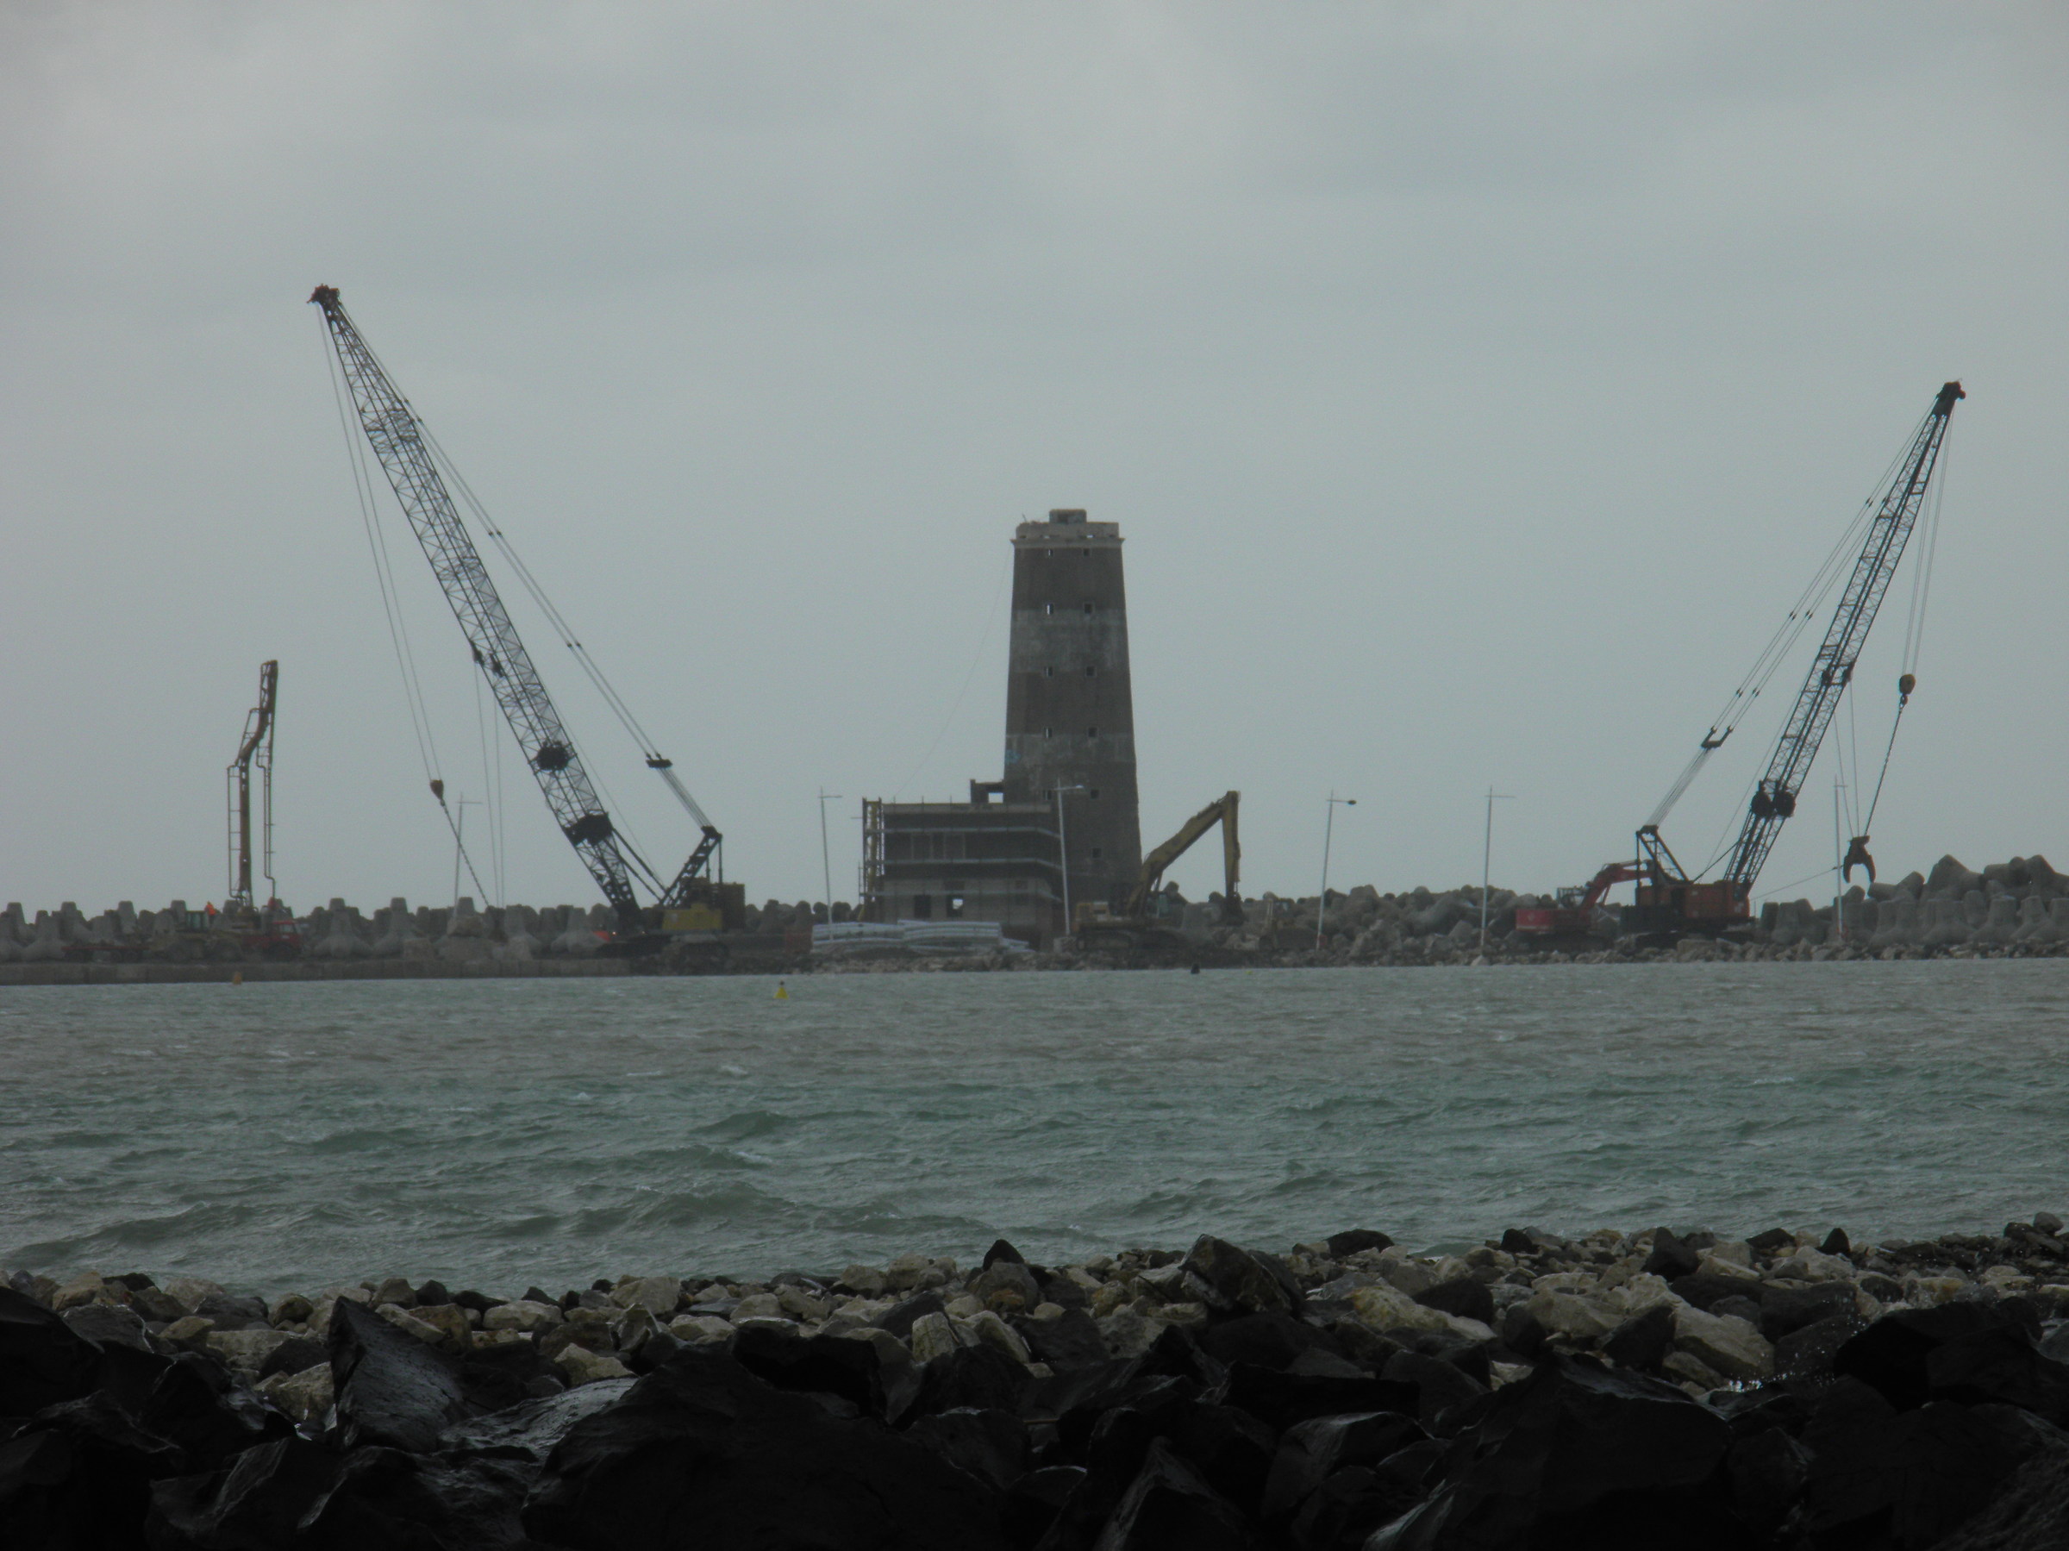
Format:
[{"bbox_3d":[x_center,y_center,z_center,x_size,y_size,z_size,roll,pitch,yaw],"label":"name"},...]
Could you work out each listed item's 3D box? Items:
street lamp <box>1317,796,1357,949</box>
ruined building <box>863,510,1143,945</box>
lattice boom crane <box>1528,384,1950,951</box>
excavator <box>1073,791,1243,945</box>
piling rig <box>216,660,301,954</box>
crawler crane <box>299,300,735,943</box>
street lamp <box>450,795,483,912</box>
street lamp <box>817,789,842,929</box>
[{"bbox_3d":[18.885,5.925,1385.000,2.300,10.000,0.350,-1,0,0],"label":"street lamp"},{"bbox_3d":[-1.952,-2.877,1405.000,17.900,27.900,13.500,-1,0,0],"label":"ruined building"},{"bbox_3d":[47.641,-7.014,1390.000,22.800,35.500,5.500,-1,0,-25],"label":"lattice boom crane"},{"bbox_3d":[7.797,5.925,1385.000,10.800,10.000,3.400,-1,0,8],"label":"excavator"},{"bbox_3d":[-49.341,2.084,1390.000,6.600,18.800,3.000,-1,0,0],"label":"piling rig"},{"bbox_3d":[-32.198,-9.555,1390.000,28.500,42.000,5.800,-1,0,25],"label":"crawler crane"},{"bbox_3d":[-35.722,6.302,1390.000,2.000,10.000,0.350,-1,0,0],"label":"street lamp"},{"bbox_3d":[-12.828,5.984,1387.000,1.800,10.100,0.350,-1,0,0],"label":"street lamp"}]

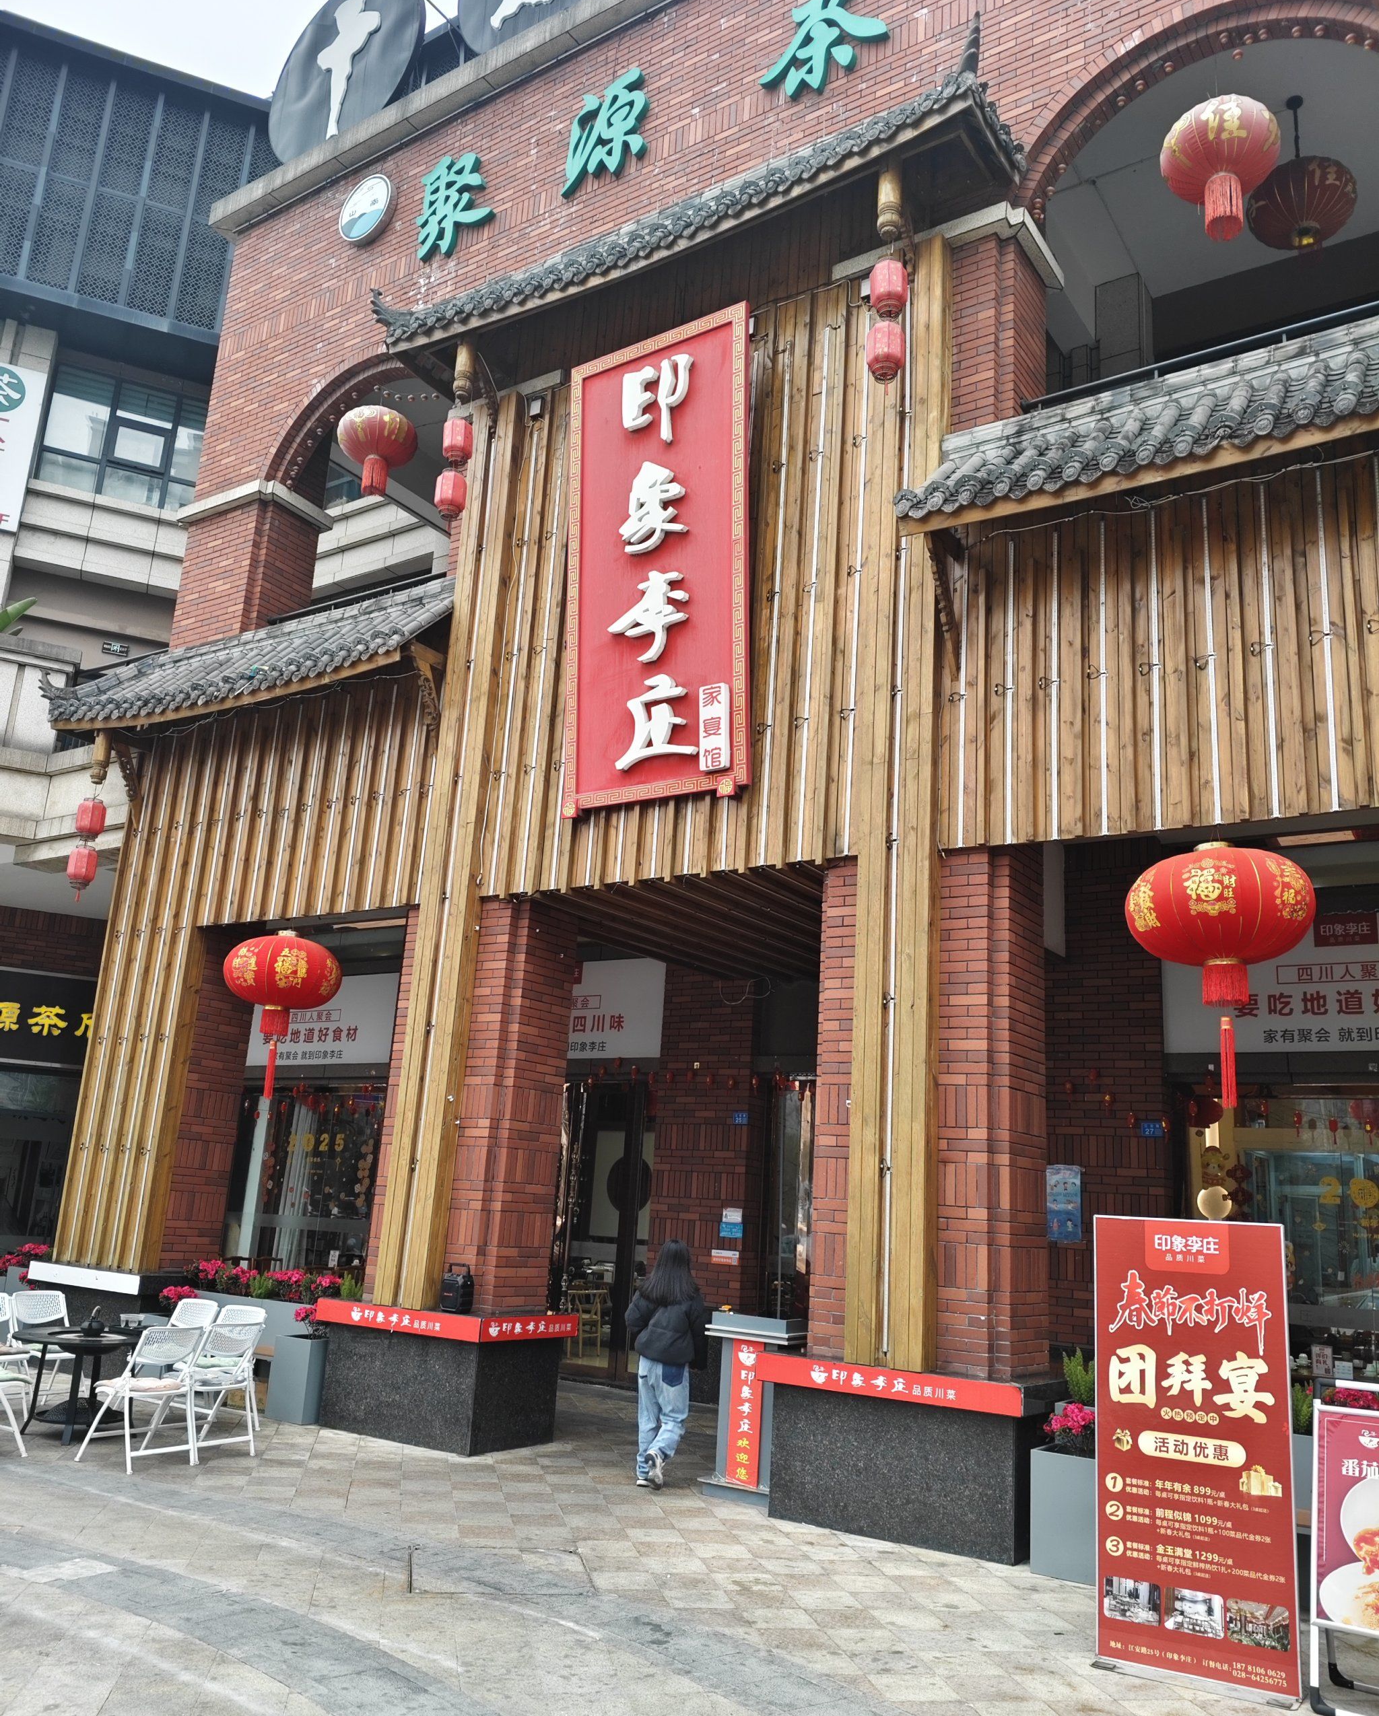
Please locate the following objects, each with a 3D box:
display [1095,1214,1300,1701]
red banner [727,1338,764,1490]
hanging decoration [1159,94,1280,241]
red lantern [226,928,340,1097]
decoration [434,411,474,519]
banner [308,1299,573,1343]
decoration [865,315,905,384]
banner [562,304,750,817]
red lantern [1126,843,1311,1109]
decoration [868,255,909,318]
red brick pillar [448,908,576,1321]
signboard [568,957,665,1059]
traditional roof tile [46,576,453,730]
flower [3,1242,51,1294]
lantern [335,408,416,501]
[{"bbox_3d":[2.115,2.471,5.837,0.800,1.820,0.120,-5,-17,29],"label":"display"},{"bbox_3d":[0.361,3.558,8.855,0.230,0.850,0.030,-6,-18,34],"label":"red banner"},{"bbox_3d":[3.619,-4.680,9.398,0.770,1.000,0.770,-6,-17,34],"label":"hanging decoration"},{"bbox_3d":[-3.564,1.357,11.981,1.000,1.440,1.000,-6,-18,34],"label":"red lantern"},{"bbox_3d":[-1.998,-3.334,11.763,0.260,0.980,0.260,3,-14,1],"label":"decoration"},{"bbox_3d":[-1.899,3.587,10.796,1.730,0.165,1.120,-6,-17,34],"label":"banner"},{"bbox_3d":[1.343,-3.459,9.452,0.270,0.450,0.270,3,-15,1],"label":"decoration"},{"bbox_3d":[-0.253,-2.191,10.177,1.615,3.570,0.120,-7,-12,35],"label":"banner"},{"bbox_3d":[2.958,0.627,7.656,0.970,1.490,0.970,-6,-17,34],"label":"red lantern"},{"bbox_3d":[1.357,-3.879,9.380,0.265,0.390,0.265,-6,-17,34],"label":"decoration"},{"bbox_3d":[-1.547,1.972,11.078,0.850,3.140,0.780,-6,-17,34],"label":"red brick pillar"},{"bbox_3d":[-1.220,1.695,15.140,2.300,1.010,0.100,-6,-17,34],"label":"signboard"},{"bbox_3d":[-4.189,-1.899,12.990,4.850,1.050,0.880,-6,-18,34],"label":"traditional roof tile"},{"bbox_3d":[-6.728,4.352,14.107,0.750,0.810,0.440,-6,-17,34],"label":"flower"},{"bbox_3d":[-3.069,-3.942,13.526,0.790,0.880,0.790,3,-14,1],"label":"lantern"}]

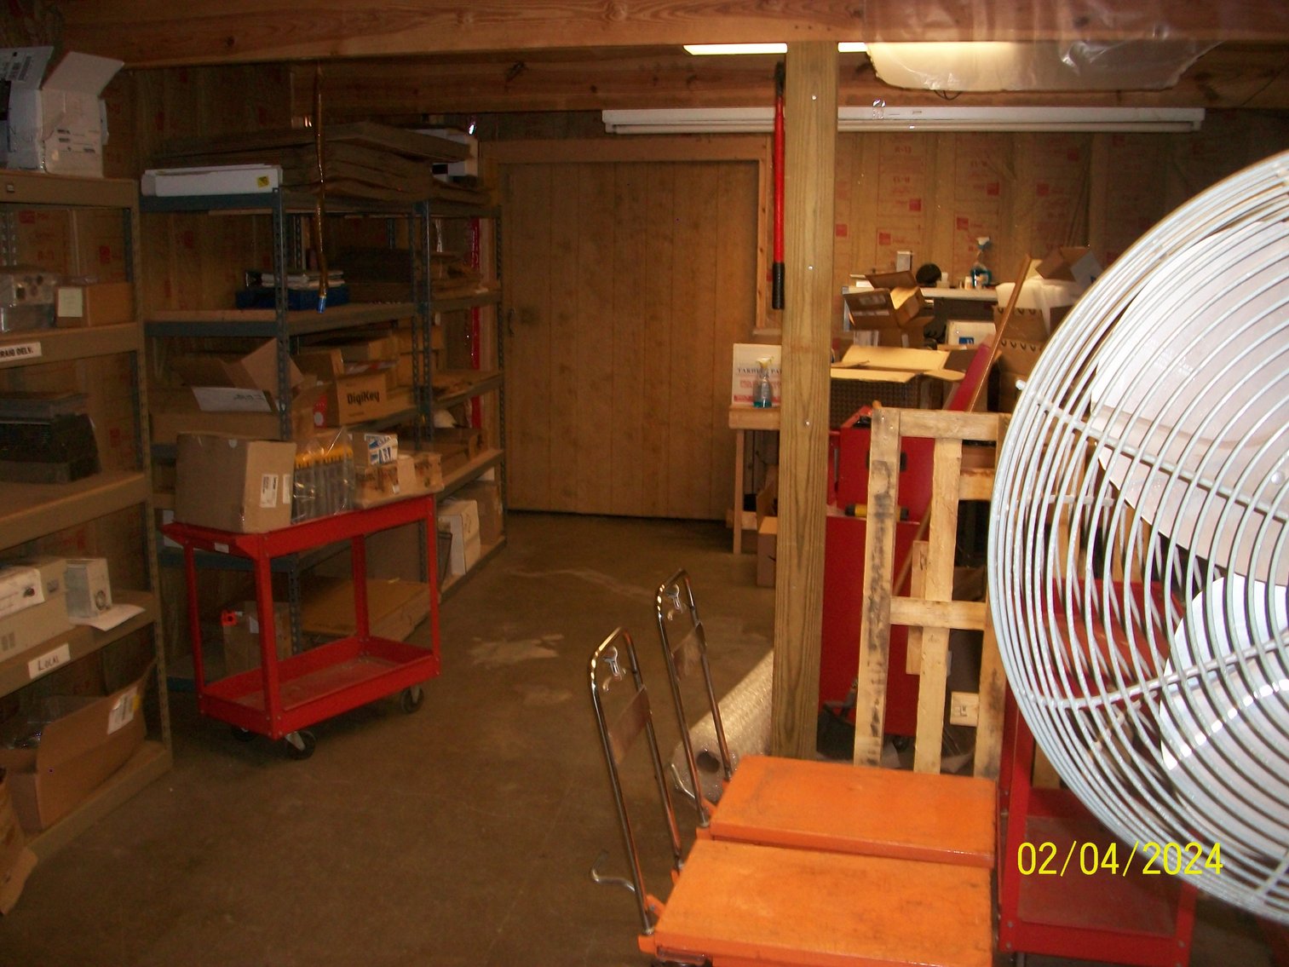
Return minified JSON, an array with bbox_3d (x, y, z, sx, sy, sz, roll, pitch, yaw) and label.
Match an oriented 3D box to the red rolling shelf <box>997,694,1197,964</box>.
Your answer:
[{"bbox_3d":[1.070,0.700,3.045,0.400,0.780,0.800,3,11,14],"label":"red rolling shelf"}]

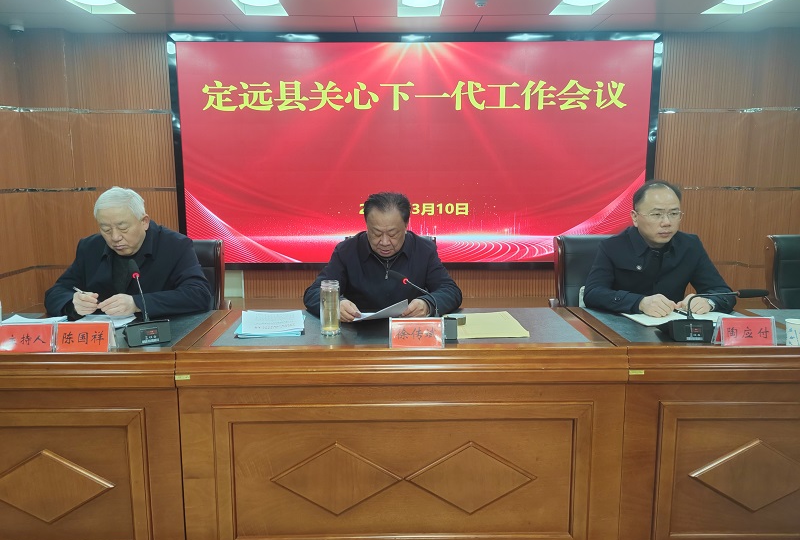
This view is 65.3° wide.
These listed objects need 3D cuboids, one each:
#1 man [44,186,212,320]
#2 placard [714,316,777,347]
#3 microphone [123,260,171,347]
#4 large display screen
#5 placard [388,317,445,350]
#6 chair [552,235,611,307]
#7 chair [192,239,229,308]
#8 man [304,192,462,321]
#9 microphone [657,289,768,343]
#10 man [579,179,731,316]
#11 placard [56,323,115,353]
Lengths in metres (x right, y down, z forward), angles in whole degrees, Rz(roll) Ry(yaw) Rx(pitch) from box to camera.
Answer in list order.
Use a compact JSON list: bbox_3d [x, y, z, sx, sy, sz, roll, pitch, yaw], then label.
[{"bbox_3d":[-1.059,0.302,2.586,0.618,1.285,0.721,0,8,0],"label":"man"},{"bbox_3d":[1.083,0.190,1.992,0.173,0.088,0.082,0,8,0],"label":"placard"},{"bbox_3d":[-0.833,0.104,2.057,0.144,0.247,0.196,-3,9,-20],"label":"microphone"},{"bbox_3d":[0.164,-1.240,6.688,5.171,2.503,0.144,0,8,0],"label":"large display screen"},{"bbox_3d":[0.053,0.196,1.972,0.175,0.088,0.077,0,9,-1],"label":"placard"},{"bbox_3d":[1.001,0.376,2.889,0.577,1.040,0.639,0,8,0],"label":"chair"},{"bbox_3d":[-1.090,0.381,2.890,0.577,1.040,0.639,0,8,0],"label":"chair"},{"bbox_3d":[-0.055,0.314,2.578,0.587,1.260,0.700,0,9,-2],"label":"man"},{"bbox_3d":[1.044,0.145,2.063,0.366,0.154,0.154,0,8,0],"label":"microphone"},{"bbox_3d":[1.032,0.280,2.593,0.587,1.318,0.721,0,9,-2],"label":"man"},{"bbox_3d":[-0.962,0.203,1.941,0.173,0.088,0.077,0,8,0],"label":"placard"}]

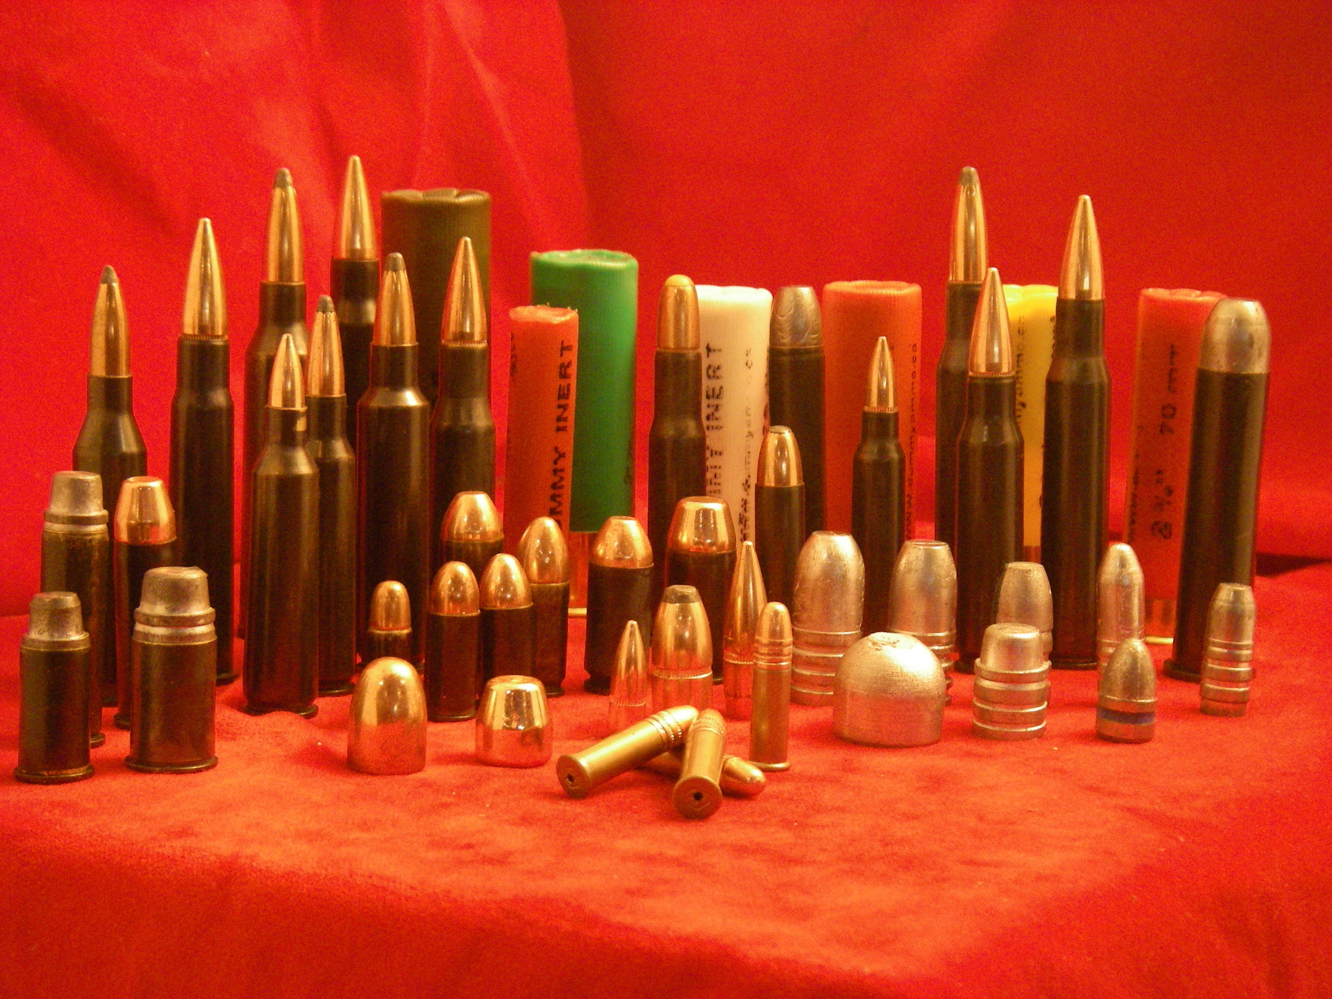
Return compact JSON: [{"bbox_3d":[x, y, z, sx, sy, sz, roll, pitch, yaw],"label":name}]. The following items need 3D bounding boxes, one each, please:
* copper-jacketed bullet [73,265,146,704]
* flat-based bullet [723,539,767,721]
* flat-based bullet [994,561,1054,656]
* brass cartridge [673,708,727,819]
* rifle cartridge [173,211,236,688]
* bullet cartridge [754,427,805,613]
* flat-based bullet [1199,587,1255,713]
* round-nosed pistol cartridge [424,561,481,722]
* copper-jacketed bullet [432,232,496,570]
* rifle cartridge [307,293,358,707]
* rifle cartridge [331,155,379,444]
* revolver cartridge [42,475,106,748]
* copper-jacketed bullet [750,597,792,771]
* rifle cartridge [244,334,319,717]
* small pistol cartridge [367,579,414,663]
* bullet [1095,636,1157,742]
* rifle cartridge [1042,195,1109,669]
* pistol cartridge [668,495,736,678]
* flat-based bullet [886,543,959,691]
[{"bbox_3d":[-0.088,-0.002,0.506,0.012,0.069,0.012,1,8,0],"label":"copper-jacketed bullet"},{"bbox_3d":[0.013,0.021,0.514,0.007,0.029,0.007,2,7,0],"label":"flat-based bullet"},{"bbox_3d":[0.060,0.023,0.531,0.010,0.025,0.010,1,7,0],"label":"flat-based bullet"},{"bbox_3d":[0.005,0.037,0.461,0.007,0.007,0.025,2,23,3],"label":"brass cartridge"},{"bbox_3d":[-0.077,-0.008,0.531,0.013,0.077,0.013,2,9,0],"label":"rifle cartridge"},{"bbox_3d":[0.019,0.009,0.540,0.009,0.043,0.009,0,7,0],"label":"bullet cartridge"},{"bbox_3d":[0.092,0.024,0.519,0.008,0.021,0.008,4,7,0],"label":"flat-based bullet"},{"bbox_3d":[-0.034,0.022,0.508,0.009,0.025,0.009,2,9,0],"label":"round-nosed pistol cartridge"},{"bbox_3d":[-0.037,-0.011,0.585,0.014,0.074,0.014,1,9,0],"label":"copper-jacketed bullet"},{"bbox_3d":[-0.056,-0.001,0.523,0.010,0.065,0.010,1,6,0],"label":"rifle cartridge"},{"bbox_3d":[-0.058,-0.019,0.592,0.014,0.089,0.014,1,6,0],"label":"rifle cartridge"},{"bbox_3d":[-0.087,0.016,0.471,0.011,0.040,0.011,1,7,0],"label":"revolver cartridge"},{"bbox_3d":[0.016,0.027,0.474,0.007,0.025,0.007,2,7,0],"label":"copper-jacketed bullet"},{"bbox_3d":[-0.061,0.004,0.511,0.012,0.060,0.012,2,8,0],"label":"rifle cartridge"},{"bbox_3d":[-0.043,0.024,0.501,0.008,0.023,0.008,1,7,0],"label":"small pistol cartridge"},{"bbox_3d":[0.071,0.029,0.490,0.009,0.015,0.009,3,7,0],"label":"bullet"},{"bbox_3d":[0.072,-0.012,0.556,0.012,0.083,0.012,1,9,0],"label":"rifle cartridge"},{"bbox_3d":[0.006,0.015,0.550,0.012,0.032,0.012,2,9,0],"label":"pistol cartridge"},{"bbox_3d":[0.042,0.020,0.531,0.012,0.027,0.012,2,7,0],"label":"flat-based bullet"}]

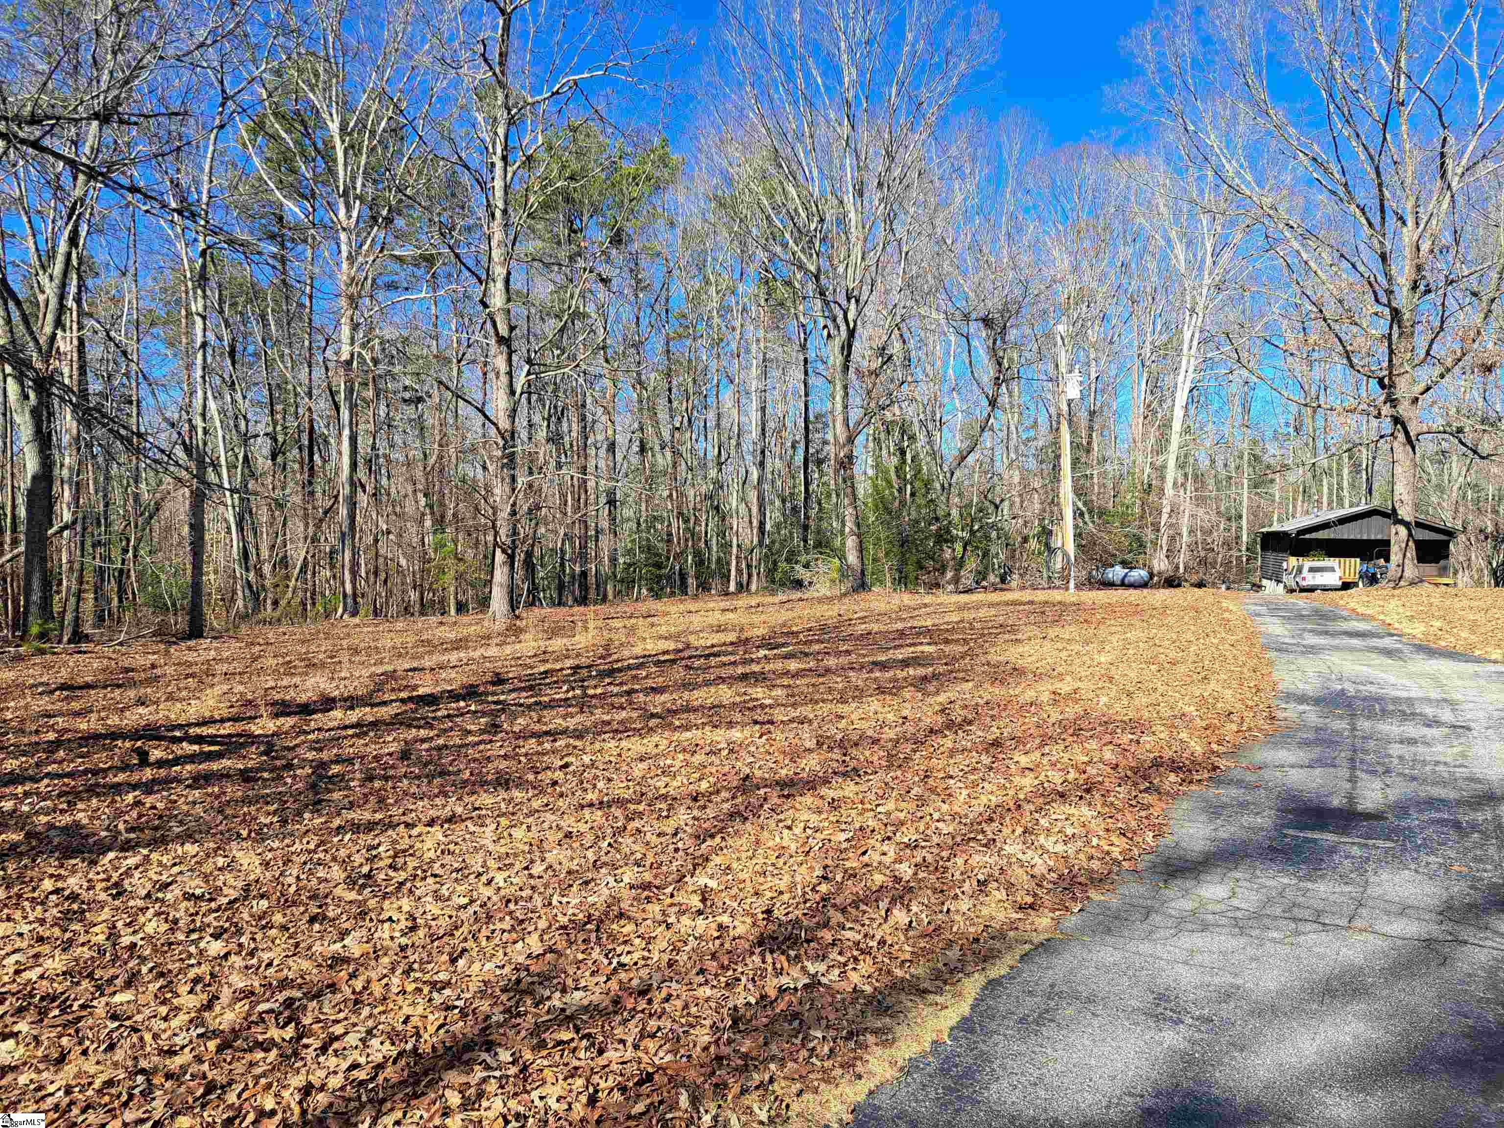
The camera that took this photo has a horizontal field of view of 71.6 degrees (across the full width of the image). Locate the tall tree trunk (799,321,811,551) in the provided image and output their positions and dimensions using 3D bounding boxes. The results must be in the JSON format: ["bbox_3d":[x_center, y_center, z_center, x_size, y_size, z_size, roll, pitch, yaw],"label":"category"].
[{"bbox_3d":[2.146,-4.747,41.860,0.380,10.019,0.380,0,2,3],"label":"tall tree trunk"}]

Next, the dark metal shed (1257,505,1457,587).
[{"bbox_3d":[34.100,-0.800,59.200,8.400,4.600,8.800,0,2,15],"label":"dark metal shed"}]

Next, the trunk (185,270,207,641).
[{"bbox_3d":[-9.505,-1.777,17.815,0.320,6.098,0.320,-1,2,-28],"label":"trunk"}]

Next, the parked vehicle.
[{"bbox_3d":[27.300,0.759,51.000,1.750,1.680,4.800,0,2,17],"label":"parked vehicle"}]

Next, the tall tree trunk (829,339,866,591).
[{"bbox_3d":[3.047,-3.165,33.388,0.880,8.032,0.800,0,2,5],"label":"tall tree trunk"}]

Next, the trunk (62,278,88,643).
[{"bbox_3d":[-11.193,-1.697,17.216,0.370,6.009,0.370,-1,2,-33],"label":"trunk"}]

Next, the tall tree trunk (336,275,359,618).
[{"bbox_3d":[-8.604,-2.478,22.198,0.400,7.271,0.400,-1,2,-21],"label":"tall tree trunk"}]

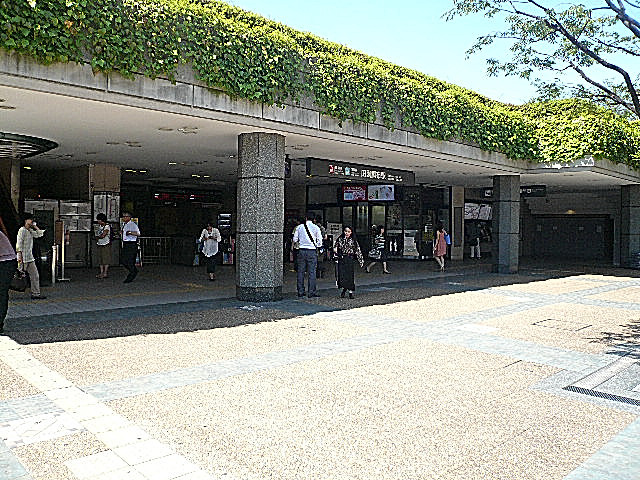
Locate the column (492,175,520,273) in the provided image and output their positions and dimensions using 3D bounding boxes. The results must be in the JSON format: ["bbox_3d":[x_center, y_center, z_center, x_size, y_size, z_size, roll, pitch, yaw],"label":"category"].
[{"bbox_3d":[6.484,-0.532,18.000,0.920,3.360,0.920,0,2,-21],"label":"column"}]

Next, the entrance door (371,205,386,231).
[{"bbox_3d":[2.529,-0.286,22.200,0.700,2.400,0.100,1,2,2],"label":"entrance door"}]

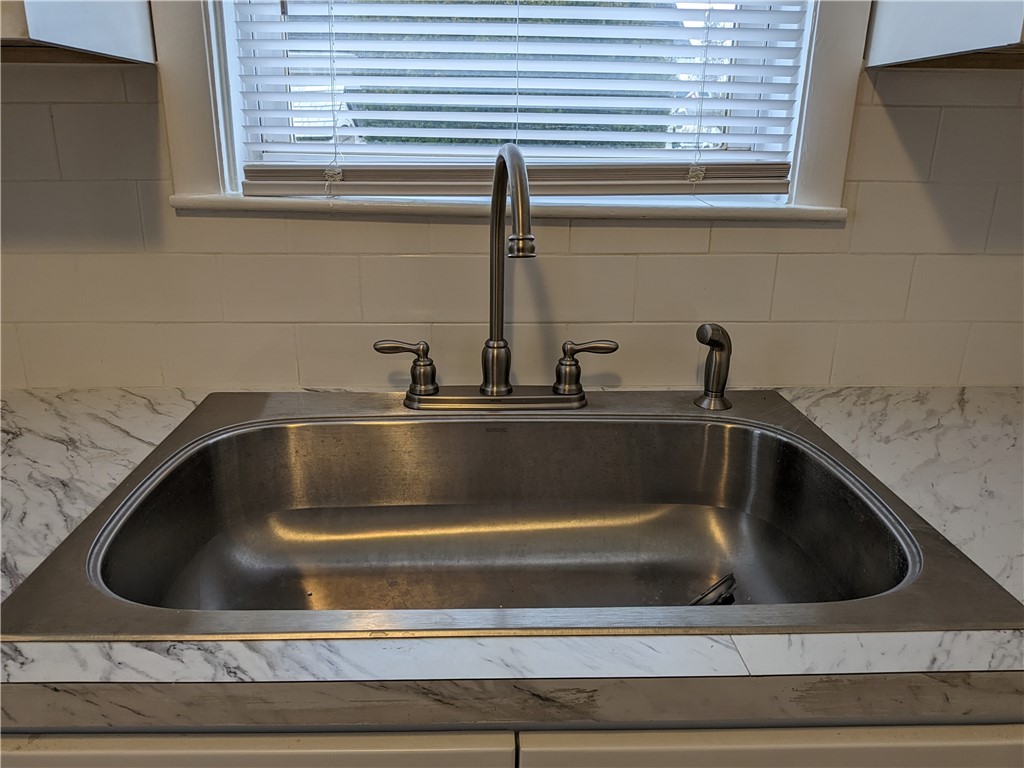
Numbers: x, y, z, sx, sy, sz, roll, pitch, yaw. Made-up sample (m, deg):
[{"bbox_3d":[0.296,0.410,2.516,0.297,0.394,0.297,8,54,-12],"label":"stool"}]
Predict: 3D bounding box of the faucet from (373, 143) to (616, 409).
[{"bbox_3d":[-0.020,-0.110,0.860,0.337,0.344,0.248,0,17,-1],"label":"faucet"}]

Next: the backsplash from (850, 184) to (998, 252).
[{"bbox_3d":[0.593,-0.240,1.030,0.202,0.099,0.010,0,17,-1],"label":"backsplash"}]

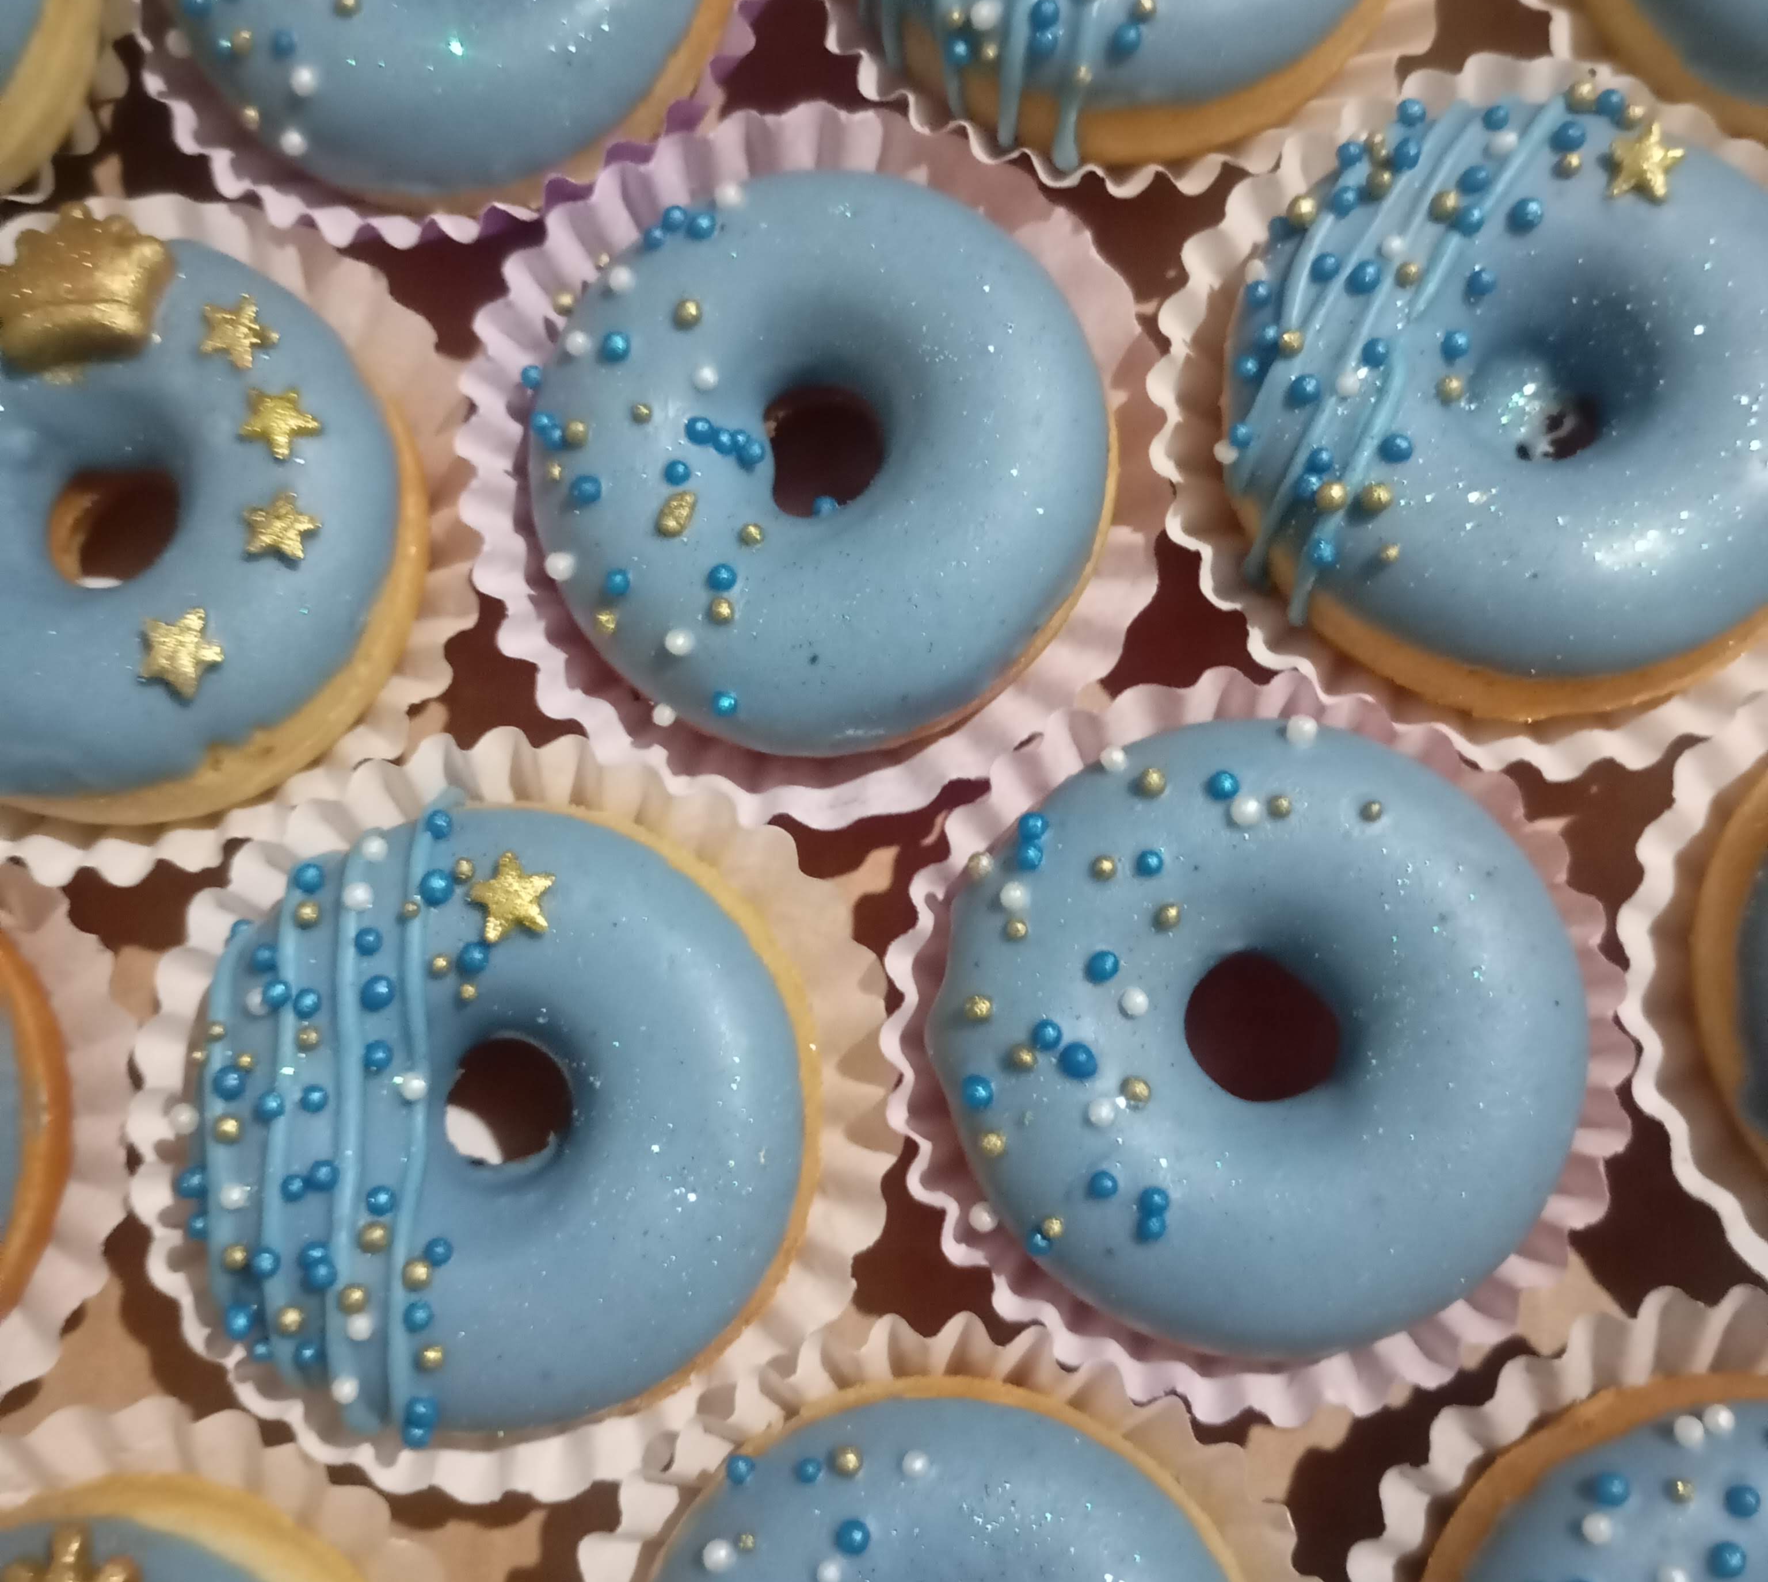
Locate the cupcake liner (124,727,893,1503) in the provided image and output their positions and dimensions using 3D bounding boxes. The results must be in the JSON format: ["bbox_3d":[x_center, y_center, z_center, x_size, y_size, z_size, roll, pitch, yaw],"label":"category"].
[{"bbox_3d":[-0.041,0.036,0.218,0.082,0.024,0.082,0,81,2],"label":"cupcake liner"}]

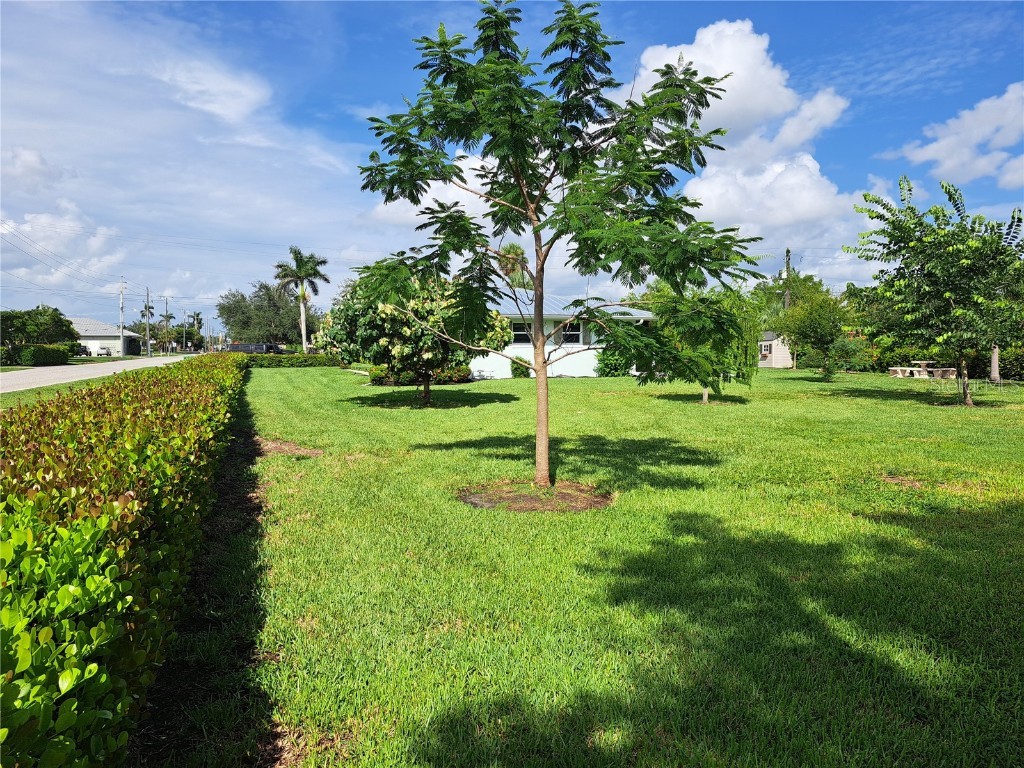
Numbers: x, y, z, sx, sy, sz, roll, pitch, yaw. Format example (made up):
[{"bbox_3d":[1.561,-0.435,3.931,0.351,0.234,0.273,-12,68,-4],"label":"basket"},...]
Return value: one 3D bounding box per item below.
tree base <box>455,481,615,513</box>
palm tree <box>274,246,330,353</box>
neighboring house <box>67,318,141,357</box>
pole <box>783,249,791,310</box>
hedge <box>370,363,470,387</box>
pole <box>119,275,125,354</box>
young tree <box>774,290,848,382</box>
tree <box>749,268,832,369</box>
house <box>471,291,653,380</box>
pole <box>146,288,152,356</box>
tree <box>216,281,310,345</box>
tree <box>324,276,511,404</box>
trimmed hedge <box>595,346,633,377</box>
[{"bbox_3d":[0.246,1.137,7.488,1.580,0.070,1.550,0,3,0],"label":"tree base"},{"bbox_3d":[-20.161,-7.586,67.700,5.200,11.400,5.200,0,3,0],"label":"palm tree"},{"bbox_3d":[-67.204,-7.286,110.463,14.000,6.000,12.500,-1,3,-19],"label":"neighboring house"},{"bbox_3d":[21.997,-6.152,56.752,0.450,9.400,0.450,-1,3,-19],"label":"pole"},{"bbox_3d":[-3.557,-0.418,27.615,3.800,0.850,1.100,-1,3,-18],"label":"hedge"},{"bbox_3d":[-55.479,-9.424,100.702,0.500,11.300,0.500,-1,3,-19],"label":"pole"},{"bbox_3d":[13.288,-2.059,31.397,3.200,3.900,3.200,0,3,0],"label":"young tree"},{"bbox_3d":[17.063,-3.872,43.329,5.100,6.000,5.000,0,3,0],"label":"tree"},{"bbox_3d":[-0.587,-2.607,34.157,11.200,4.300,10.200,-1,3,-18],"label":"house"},{"bbox_3d":[-56.162,-9.650,109.715,0.450,10.800,0.450,-1,3,-19],"label":"pole"},{"bbox_3d":[-30.082,-7.862,86.711,12.300,9.800,11.500,0,3,0],"label":"tree"},{"bbox_3d":[-2.718,-1.302,19.905,5.300,3.600,5.200,0,3,0],"label":"tree"},{"bbox_3d":[4.403,-0.937,30.492,1.500,1.300,1.300,-1,3,-18],"label":"trimmed hedge"}]

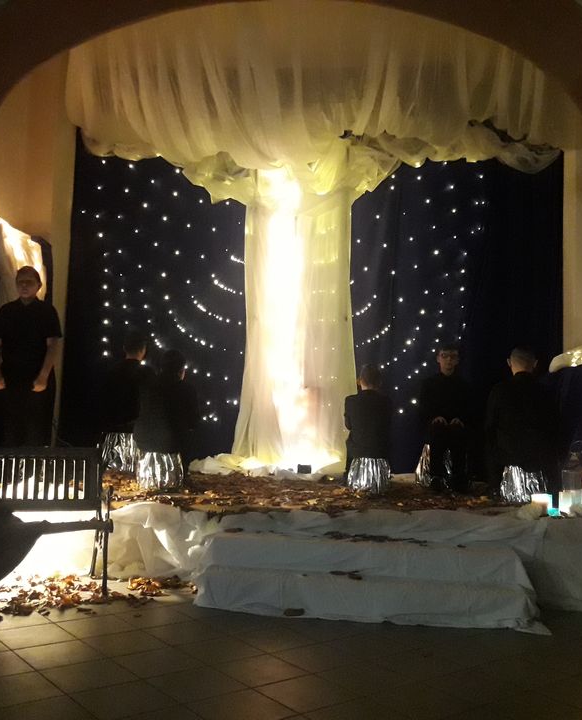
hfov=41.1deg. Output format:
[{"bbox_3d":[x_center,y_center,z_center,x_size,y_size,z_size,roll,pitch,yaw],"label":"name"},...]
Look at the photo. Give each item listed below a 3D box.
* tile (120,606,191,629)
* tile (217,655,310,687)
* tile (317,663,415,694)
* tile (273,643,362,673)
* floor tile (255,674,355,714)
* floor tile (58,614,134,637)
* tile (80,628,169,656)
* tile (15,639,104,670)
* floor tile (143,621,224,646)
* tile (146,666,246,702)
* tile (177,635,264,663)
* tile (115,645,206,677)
[{"bbox_3d":[-0.705,1.335,4.007,0.307,0.010,0.307,5,-4,-38],"label":"tile"},{"bbox_3d":[-0.129,1.310,3.270,0.307,0.010,0.307,5,-4,-38],"label":"tile"},{"bbox_3d":[0.309,1.321,3.215,0.307,0.010,0.307,5,-4,-38],"label":"tile"},{"bbox_3d":[0.117,1.330,3.461,0.307,0.010,0.307,5,-4,-38],"label":"tile"},{"bbox_3d":[0.065,1.284,2.984,0.310,0.010,0.310,5,-5,-38],"label":"floor tile"},{"bbox_3d":[-0.939,1.301,3.775,0.310,0.010,0.310,5,-5,-38],"label":"floor tile"},{"bbox_3d":[-0.749,1.292,3.530,0.310,0.010,0.310,5,-5,-38],"label":"tile"},{"bbox_3d":[-0.994,1.270,3.341,0.310,0.010,0.310,5,-5,-38],"label":"tile"},{"bbox_3d":[-0.504,1.313,3.719,0.310,0.010,0.310,5,-5,-38],"label":"floor tile"},{"bbox_3d":[-0.369,1.273,3.040,0.310,0.010,0.310,5,-5,-38],"label":"tile"},{"bbox_3d":[-0.314,1.303,3.474,0.310,0.010,0.310,5,-5,-38],"label":"tile"},{"bbox_3d":[-0.567,1.298,3.324,0.307,0.010,0.307,5,-4,-38],"label":"tile"}]

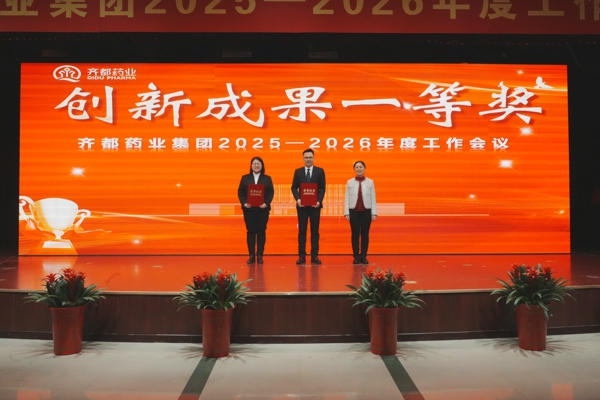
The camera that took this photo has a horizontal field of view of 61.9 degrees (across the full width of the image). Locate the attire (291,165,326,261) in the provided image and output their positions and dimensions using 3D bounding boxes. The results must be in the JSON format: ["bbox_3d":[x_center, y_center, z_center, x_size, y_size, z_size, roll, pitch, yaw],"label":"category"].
[{"bbox_3d":[0.134,0.190,7.670,0.530,1.440,0.320,0,0,-1],"label":"attire"}]

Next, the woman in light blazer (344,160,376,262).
[{"bbox_3d":[0.940,0.192,7.680,0.510,1.567,0.290,0,0,-1],"label":"woman in light blazer"}]

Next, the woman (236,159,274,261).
[{"bbox_3d":[-0.666,0.158,7.650,0.550,1.635,0.360,0,0,-2],"label":"woman"}]

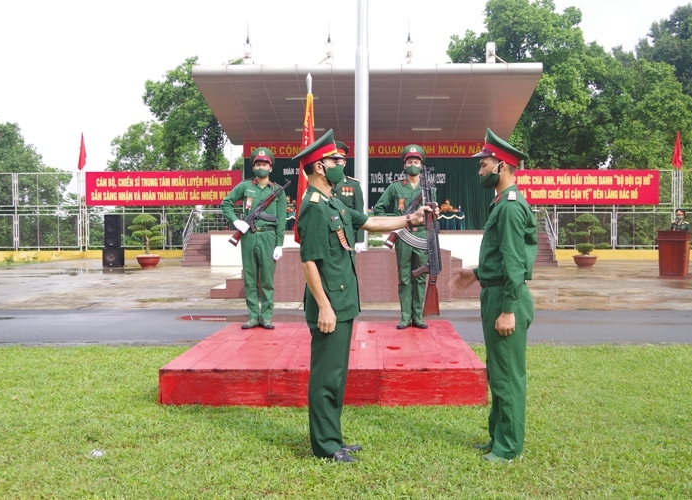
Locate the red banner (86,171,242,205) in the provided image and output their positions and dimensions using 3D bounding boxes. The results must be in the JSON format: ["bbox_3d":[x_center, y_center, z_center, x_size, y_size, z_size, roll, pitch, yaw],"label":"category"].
[{"bbox_3d":[-6.334,-2.147,26.100,5.500,1.200,0.060,0,2,2],"label":"red banner"}]

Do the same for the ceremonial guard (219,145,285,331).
[{"bbox_3d":[-0.938,-0.115,7.559,0.640,1.810,0.440,0,1,2],"label":"ceremonial guard"}]

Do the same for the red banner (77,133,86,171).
[{"bbox_3d":[-9.259,-3.455,26.300,0.300,1.340,0.220,0,2,2],"label":"red banner"}]

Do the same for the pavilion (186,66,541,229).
[{"bbox_3d":[0.702,-2.469,22.900,9.600,5.250,5.300,0,2,3],"label":"pavilion"}]

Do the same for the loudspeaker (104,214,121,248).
[{"bbox_3d":[-7.878,-0.593,25.343,0.480,1.090,0.480,0,2,-8],"label":"loudspeaker"}]

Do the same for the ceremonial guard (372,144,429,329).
[{"bbox_3d":[0.584,-0.152,7.620,0.620,1.830,0.420,0,2,2],"label":"ceremonial guard"}]

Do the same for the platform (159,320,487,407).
[{"bbox_3d":[-0.120,0.942,6.687,2.320,0.260,2.770,0,1,2],"label":"platform"}]

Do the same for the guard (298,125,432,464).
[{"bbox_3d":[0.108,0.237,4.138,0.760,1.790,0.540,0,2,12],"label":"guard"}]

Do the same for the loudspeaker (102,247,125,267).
[{"bbox_3d":[-7.858,0.270,25.415,0.610,0.650,0.620,0,2,-8],"label":"loudspeaker"}]

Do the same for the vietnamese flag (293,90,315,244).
[{"bbox_3d":[-0.410,-0.820,7.500,0.250,1.550,0.220,0,2,2],"label":"vietnamese flag"}]

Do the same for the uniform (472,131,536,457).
[{"bbox_3d":[0.888,0.238,4.200,0.390,1.810,0.480,0,2,-4],"label":"uniform"}]

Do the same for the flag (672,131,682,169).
[{"bbox_3d":[12.591,-3.844,28.410,0.420,1.460,0.300,0,1,2],"label":"flag"}]

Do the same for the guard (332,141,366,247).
[{"bbox_3d":[-0.085,-0.130,7.499,0.560,1.840,0.400,0,1,2],"label":"guard"}]

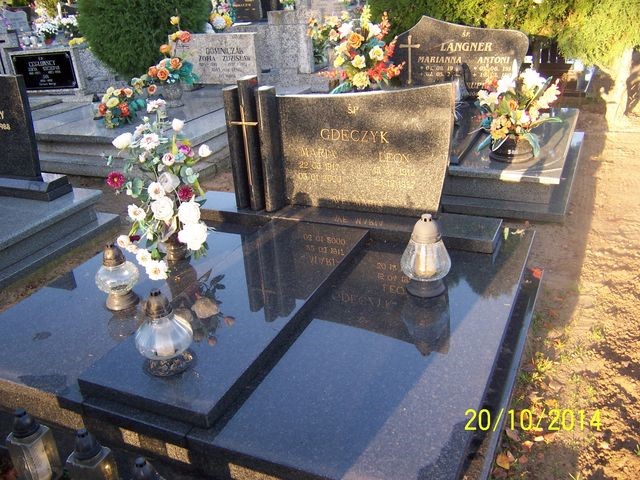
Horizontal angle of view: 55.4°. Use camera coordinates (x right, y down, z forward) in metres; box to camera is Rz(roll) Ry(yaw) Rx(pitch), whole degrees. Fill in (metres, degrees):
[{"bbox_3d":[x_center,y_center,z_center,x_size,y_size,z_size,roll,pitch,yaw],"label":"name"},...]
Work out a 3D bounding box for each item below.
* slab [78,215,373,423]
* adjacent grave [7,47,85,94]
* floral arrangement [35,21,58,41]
[{"bbox_3d":[-0.273,0.219,2.398,0.505,0.049,1.324,7,28,24],"label":"slab"},{"bbox_3d":[-3.027,-1.904,6.833,0.750,0.480,0.180,1,26,13],"label":"adjacent grave"},{"bbox_3d":[-4.931,-3.750,11.000,0.400,0.380,0.380,7,28,24],"label":"floral arrangement"}]

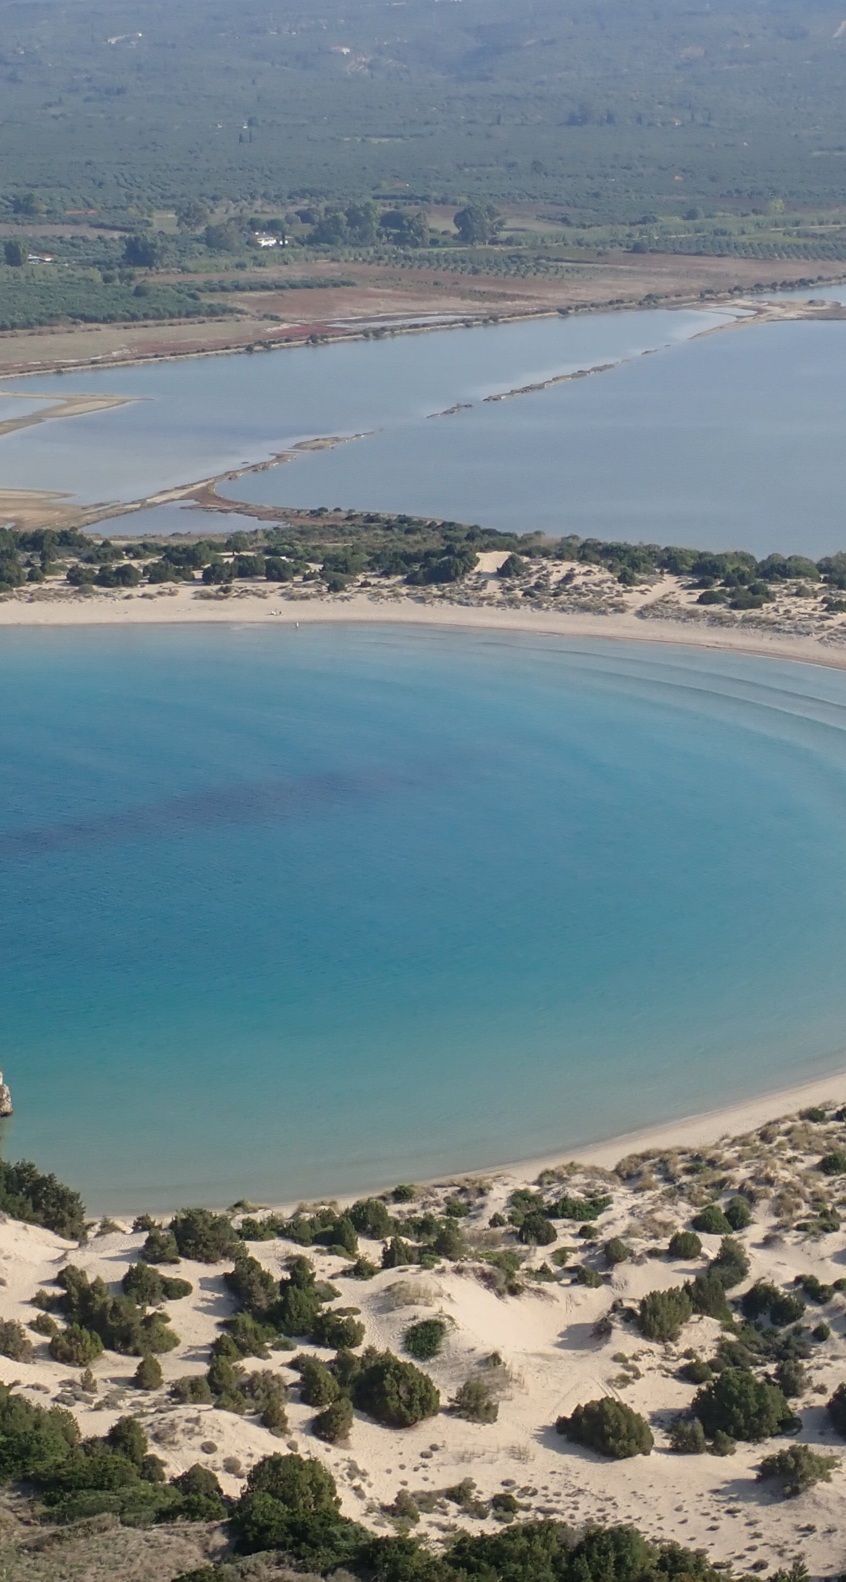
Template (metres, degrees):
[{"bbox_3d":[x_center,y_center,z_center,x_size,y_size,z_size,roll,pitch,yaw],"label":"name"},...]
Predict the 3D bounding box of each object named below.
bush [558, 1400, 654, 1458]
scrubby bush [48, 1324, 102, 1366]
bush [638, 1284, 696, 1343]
[{"bbox_3d":[19.640,68.800,374.690,10.310,5.150,9.280,0,15,0],"label":"bush"},{"bbox_3d":[-39.240,62.490,392.000,6.140,4.050,5.520,0,15,0],"label":"scrubby bush"},{"bbox_3d":[28.590,61.230,407.130,6.760,6.390,6.080,0,15,0],"label":"bush"}]

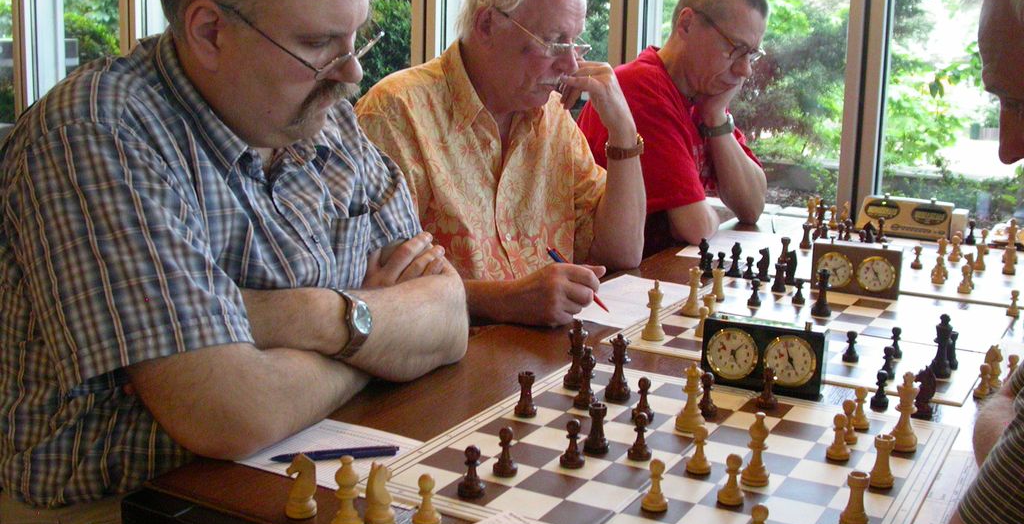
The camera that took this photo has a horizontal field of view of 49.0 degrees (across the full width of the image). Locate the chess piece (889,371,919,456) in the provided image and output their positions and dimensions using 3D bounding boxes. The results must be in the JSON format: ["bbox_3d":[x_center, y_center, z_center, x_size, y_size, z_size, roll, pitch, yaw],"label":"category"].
[{"bbox_3d":[0.425,0.160,1.211,0.030,0.085,0.030,5,12,19],"label":"chess piece"}]

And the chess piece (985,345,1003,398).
[{"bbox_3d":[0.622,0.134,1.444,0.027,0.058,0.027,9,14,33],"label":"chess piece"}]

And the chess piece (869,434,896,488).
[{"bbox_3d":[0.357,0.190,1.078,0.027,0.051,0.027,8,13,29],"label":"chess piece"}]

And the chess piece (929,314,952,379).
[{"bbox_3d":[0.568,0.110,1.472,0.030,0.084,0.030,7,14,29],"label":"chess piece"}]

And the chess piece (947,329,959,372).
[{"bbox_3d":[0.590,0.118,1.510,0.026,0.052,0.026,7,14,29],"label":"chess piece"}]

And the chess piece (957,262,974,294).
[{"bbox_3d":[0.776,0.030,1.921,0.025,0.049,0.025,8,13,29],"label":"chess piece"}]

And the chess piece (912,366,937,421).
[{"bbox_3d":[0.498,0.157,1.353,0.030,0.063,0.026,4,12,17],"label":"chess piece"}]

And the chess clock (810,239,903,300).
[{"bbox_3d":[0.604,0.012,1.958,0.150,0.090,0.050,7,13,27],"label":"chess clock"}]

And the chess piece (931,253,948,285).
[{"bbox_3d":[0.758,0.015,1.993,0.025,0.049,0.025,8,13,29],"label":"chess piece"}]

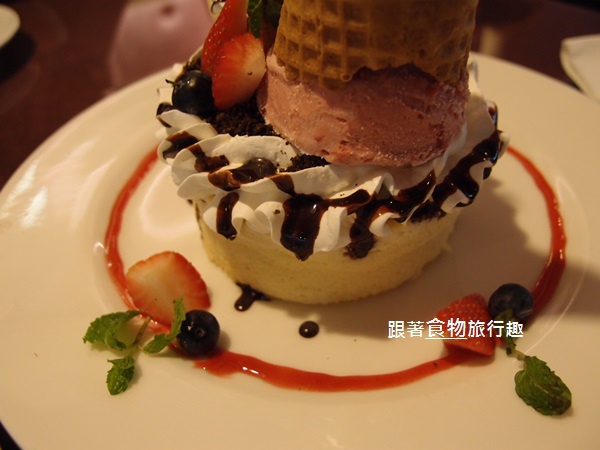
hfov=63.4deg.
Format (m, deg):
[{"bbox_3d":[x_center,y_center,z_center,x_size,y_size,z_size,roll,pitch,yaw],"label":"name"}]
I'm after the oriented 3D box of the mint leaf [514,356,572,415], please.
[{"bbox_3d":[0.074,0.048,0.147,0.013,0.005,0.018,-16,42,-14],"label":"mint leaf"}]

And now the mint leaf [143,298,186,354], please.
[{"bbox_3d":[-0.046,0.035,0.166,0.017,0.013,0.009,-33,49,-31],"label":"mint leaf"}]

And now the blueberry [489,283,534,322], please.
[{"bbox_3d":[0.073,0.028,0.168,0.014,0.014,0.014,-3,41,0],"label":"blueberry"}]

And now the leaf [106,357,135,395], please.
[{"bbox_3d":[-0.057,0.048,0.155,0.009,0.006,0.013,6,41,10],"label":"leaf"}]

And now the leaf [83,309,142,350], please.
[{"bbox_3d":[-0.065,0.037,0.167,0.018,0.009,0.013,-6,41,-3],"label":"leaf"}]

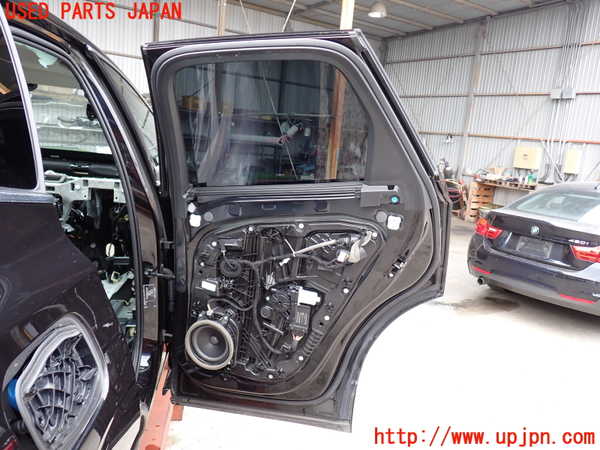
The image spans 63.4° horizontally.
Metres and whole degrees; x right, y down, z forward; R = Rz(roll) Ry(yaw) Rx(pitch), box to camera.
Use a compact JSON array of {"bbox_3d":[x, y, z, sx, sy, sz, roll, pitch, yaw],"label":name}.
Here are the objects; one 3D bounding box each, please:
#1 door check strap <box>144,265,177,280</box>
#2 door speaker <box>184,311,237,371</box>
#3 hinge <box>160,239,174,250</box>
[{"bbox_3d":[-0.472,0.162,1.645,0.112,0.040,0.036,7,14,14],"label":"door check strap"},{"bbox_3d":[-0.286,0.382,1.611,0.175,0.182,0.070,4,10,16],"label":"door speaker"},{"bbox_3d":[-0.459,0.068,1.680,0.048,0.040,0.045,4,10,16],"label":"hinge"}]

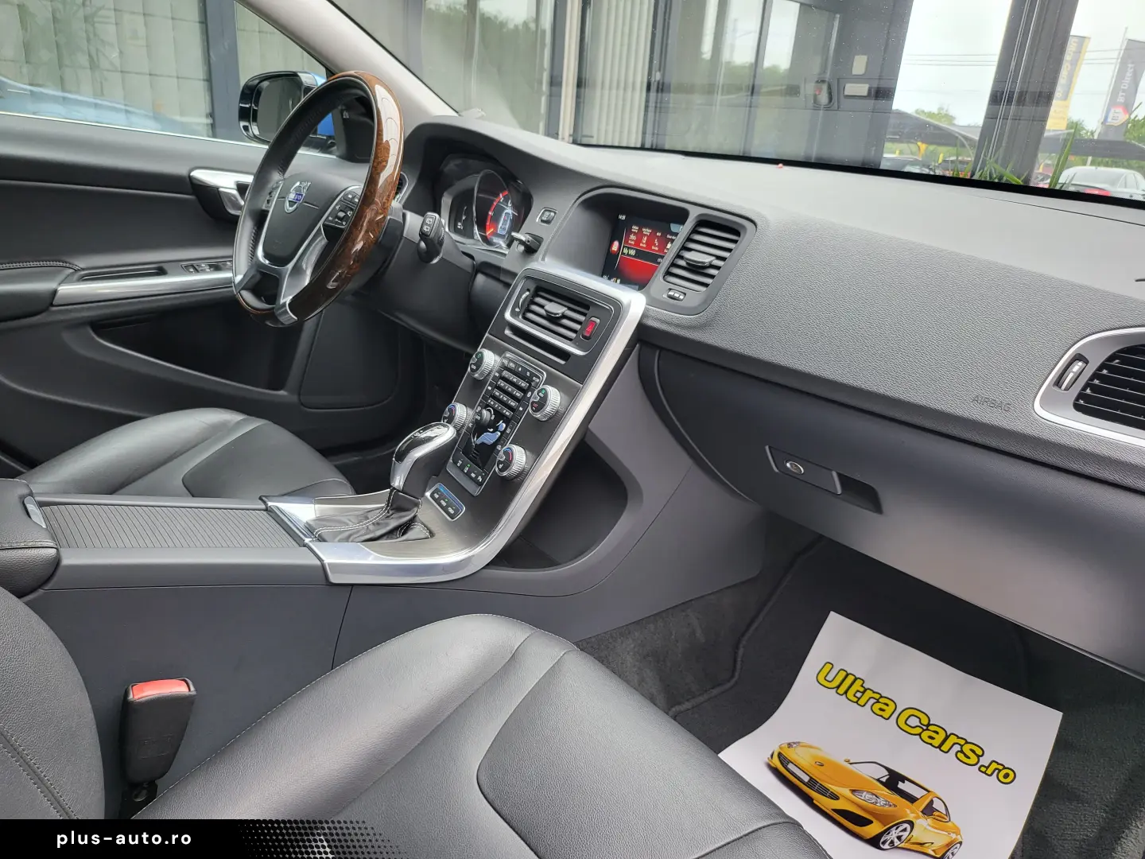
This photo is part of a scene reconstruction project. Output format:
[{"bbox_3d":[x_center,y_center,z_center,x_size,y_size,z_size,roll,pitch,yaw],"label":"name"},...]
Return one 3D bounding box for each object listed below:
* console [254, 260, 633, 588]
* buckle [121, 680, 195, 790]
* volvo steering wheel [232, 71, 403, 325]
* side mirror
[{"bbox_3d":[-0.141,-0.024,0.932,0.410,0.315,0.238,-12,25,-39],"label":"console"},{"bbox_3d":[-0.343,0.251,0.654,0.052,0.092,0.029,7,12,-44],"label":"buckle"},{"bbox_3d":[-0.355,-0.322,1.137,0.378,0.378,0.085,24,2,43],"label":"volvo steering wheel"},{"bbox_3d":[-0.579,-0.638,1.594,0.225,0.150,0.120,17,23,33],"label":"side mirror"}]

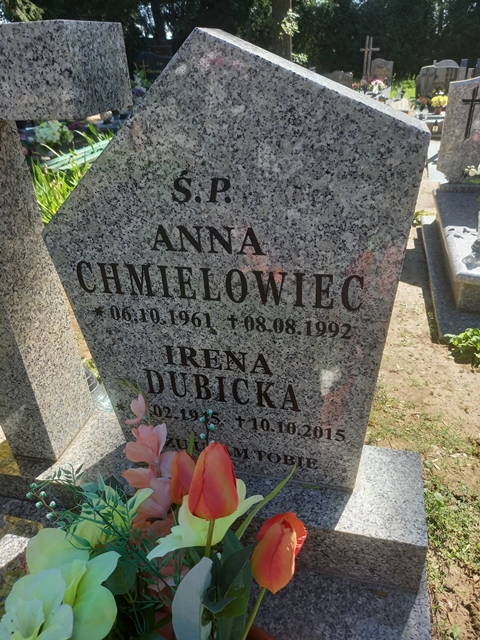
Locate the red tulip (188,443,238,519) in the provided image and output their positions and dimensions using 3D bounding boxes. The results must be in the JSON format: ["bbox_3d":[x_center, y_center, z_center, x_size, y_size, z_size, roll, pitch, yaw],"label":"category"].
[{"bbox_3d":[-0.025,0.149,0.428,0.046,0.072,0.046,6,7,-1],"label":"red tulip"}]

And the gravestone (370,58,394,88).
[{"bbox_3d":[3.084,-5.335,10.008,0.457,0.574,0.100,4,29,15],"label":"gravestone"}]

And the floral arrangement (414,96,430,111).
[{"bbox_3d":[3.047,-3.626,7.741,0.250,0.227,0.240,4,29,15],"label":"floral arrangement"}]

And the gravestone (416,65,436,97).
[{"bbox_3d":[3.162,-4.007,7.896,0.320,0.618,0.120,4,29,15],"label":"gravestone"}]

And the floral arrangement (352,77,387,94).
[{"bbox_3d":[2.722,-4.916,9.677,0.659,0.333,0.360,4,29,15],"label":"floral arrangement"}]

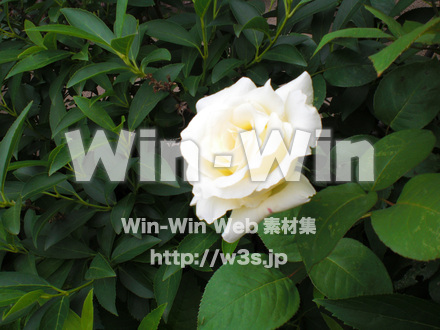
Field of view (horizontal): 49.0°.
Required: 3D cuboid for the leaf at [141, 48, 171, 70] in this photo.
[{"bbox_3d":[-0.070,-0.115,0.530,0.036,0.014,0.022,-24,51,16],"label":"leaf"}]

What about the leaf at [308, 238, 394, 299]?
[{"bbox_3d":[0.122,0.097,0.440,0.080,0.014,0.056,29,61,7],"label":"leaf"}]

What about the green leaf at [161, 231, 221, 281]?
[{"bbox_3d":[-0.026,0.084,0.443,0.068,0.010,0.025,-38,61,-13],"label":"green leaf"}]

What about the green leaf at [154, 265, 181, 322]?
[{"bbox_3d":[-0.047,0.122,0.460,0.027,0.056,0.011,7,-11,-2],"label":"green leaf"}]

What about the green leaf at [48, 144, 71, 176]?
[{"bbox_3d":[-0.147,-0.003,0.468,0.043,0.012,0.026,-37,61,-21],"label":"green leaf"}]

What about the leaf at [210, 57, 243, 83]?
[{"bbox_3d":[0.007,-0.094,0.480,0.044,0.009,0.021,-35,48,-27],"label":"leaf"}]

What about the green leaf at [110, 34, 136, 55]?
[{"bbox_3d":[-0.091,-0.116,0.466,0.020,0.022,0.009,33,24,22],"label":"green leaf"}]

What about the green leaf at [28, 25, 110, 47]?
[{"bbox_3d":[-0.144,-0.123,0.463,0.080,0.012,0.020,10,20,-11],"label":"green leaf"}]

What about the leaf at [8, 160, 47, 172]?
[{"bbox_3d":[-0.195,0.002,0.495,0.044,0.010,0.020,-4,24,-13],"label":"leaf"}]

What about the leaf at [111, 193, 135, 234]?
[{"bbox_3d":[-0.092,0.048,0.480,0.022,0.010,0.045,19,77,5],"label":"leaf"}]

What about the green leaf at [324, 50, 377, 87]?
[{"bbox_3d":[0.143,-0.107,0.530,0.058,0.012,0.044,6,60,10],"label":"green leaf"}]

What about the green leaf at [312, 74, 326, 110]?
[{"bbox_3d":[0.105,-0.079,0.527,0.026,0.010,0.046,5,71,-4],"label":"green leaf"}]

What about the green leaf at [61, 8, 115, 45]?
[{"bbox_3d":[-0.132,-0.138,0.482,0.075,0.009,0.025,36,54,12],"label":"green leaf"}]

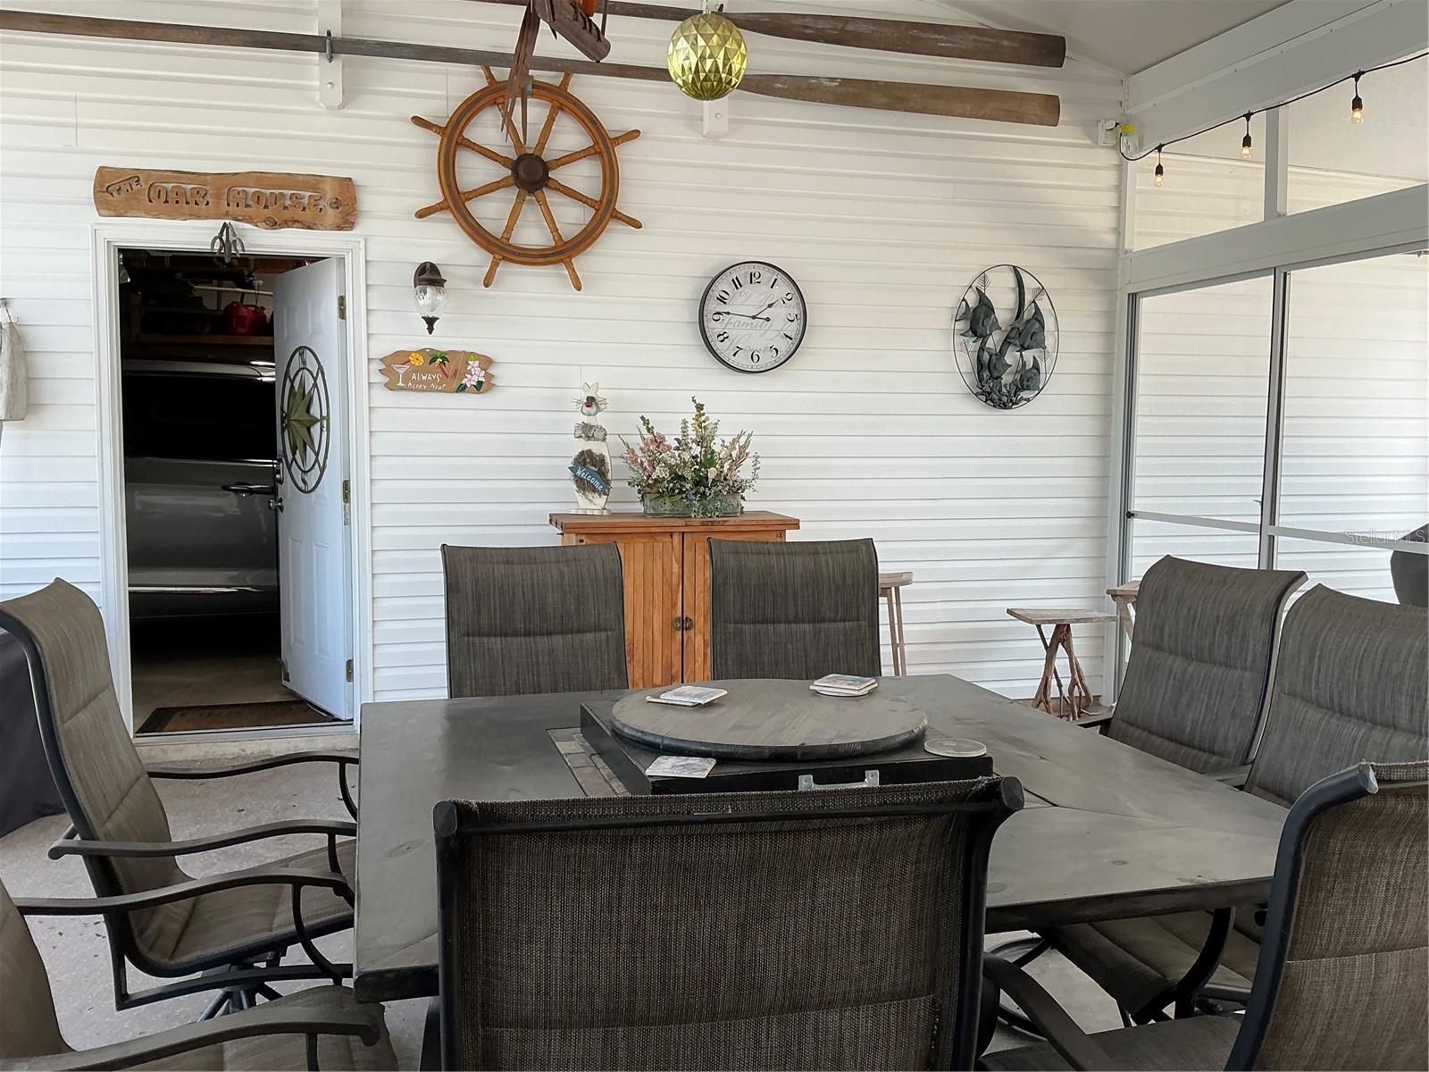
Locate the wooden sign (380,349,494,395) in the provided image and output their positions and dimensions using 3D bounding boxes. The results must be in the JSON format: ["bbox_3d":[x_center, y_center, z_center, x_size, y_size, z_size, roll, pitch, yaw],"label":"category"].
[{"bbox_3d":[-1.186,-0.703,4.944,0.478,0.192,0.025,-1,5,-13],"label":"wooden sign"}]

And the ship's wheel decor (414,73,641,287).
[{"bbox_3d":[-0.786,-1.550,4.949,0.970,0.970,0.110,-1,5,-13],"label":"ship's wheel decor"}]

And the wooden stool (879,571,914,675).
[{"bbox_3d":[0.676,0.566,5.230,0.430,0.750,0.300,1,5,12],"label":"wooden stool"}]

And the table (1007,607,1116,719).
[{"bbox_3d":[1.615,0.636,5.446,0.445,0.540,0.350,-1,5,-13],"label":"table"}]

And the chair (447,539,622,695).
[{"bbox_3d":[-0.486,0.578,3.106,0.600,1.053,0.740,0,5,-9],"label":"chair"}]

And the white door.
[{"bbox_3d":[-1.892,-0.217,5.431,0.050,2.030,0.870,-3,6,-37],"label":"white door"}]

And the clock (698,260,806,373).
[{"bbox_3d":[0.175,-0.994,5.251,0.506,0.506,0.055,-1,5,-13],"label":"clock"}]

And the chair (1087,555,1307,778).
[{"bbox_3d":[0.982,0.604,2.914,0.740,1.053,0.600,-1,5,-17],"label":"chair"}]

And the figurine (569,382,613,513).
[{"bbox_3d":[-0.541,-0.380,5.049,0.190,0.576,0.090,1,5,2],"label":"figurine"}]

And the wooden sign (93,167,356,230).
[{"bbox_3d":[-1.972,-1.373,4.692,0.995,0.216,0.040,-1,5,-13],"label":"wooden sign"}]

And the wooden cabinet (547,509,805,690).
[{"bbox_3d":[-0.183,0.433,5.049,1.000,1.035,0.500,-1,5,-13],"label":"wooden cabinet"}]

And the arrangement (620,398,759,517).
[{"bbox_3d":[-0.102,-0.338,5.003,0.618,0.509,0.300,-1,5,-13],"label":"arrangement"}]

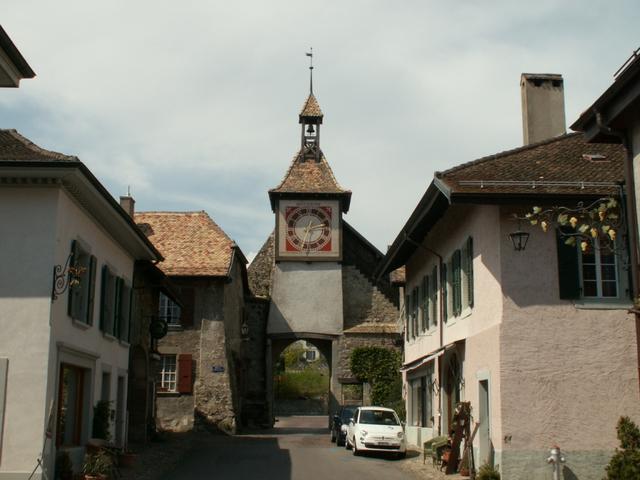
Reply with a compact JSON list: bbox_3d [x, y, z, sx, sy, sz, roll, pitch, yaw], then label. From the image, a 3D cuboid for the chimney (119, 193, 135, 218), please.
[{"bbox_3d":[-9.972,-1.419,42.229,0.600,1.500,0.900,0,-11,1],"label":"chimney"}]

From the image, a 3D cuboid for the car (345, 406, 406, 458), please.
[{"bbox_3d":[1.796,6.144,26.290,1.660,1.490,3.550,1,-11,-3],"label":"car"}]

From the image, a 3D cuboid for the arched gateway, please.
[{"bbox_3d":[0.320,0.513,47.150,8.292,20.182,5.500,0,-11,0],"label":"arched gateway"}]

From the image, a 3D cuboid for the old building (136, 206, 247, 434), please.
[{"bbox_3d":[-7.357,4.046,42.381,7.400,11.466,9.000,0,-11,1],"label":"old building"}]

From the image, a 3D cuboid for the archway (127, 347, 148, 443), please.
[{"bbox_3d":[-6.729,5.669,29.937,0.450,3.535,3.100,1,-11,-2],"label":"archway"}]

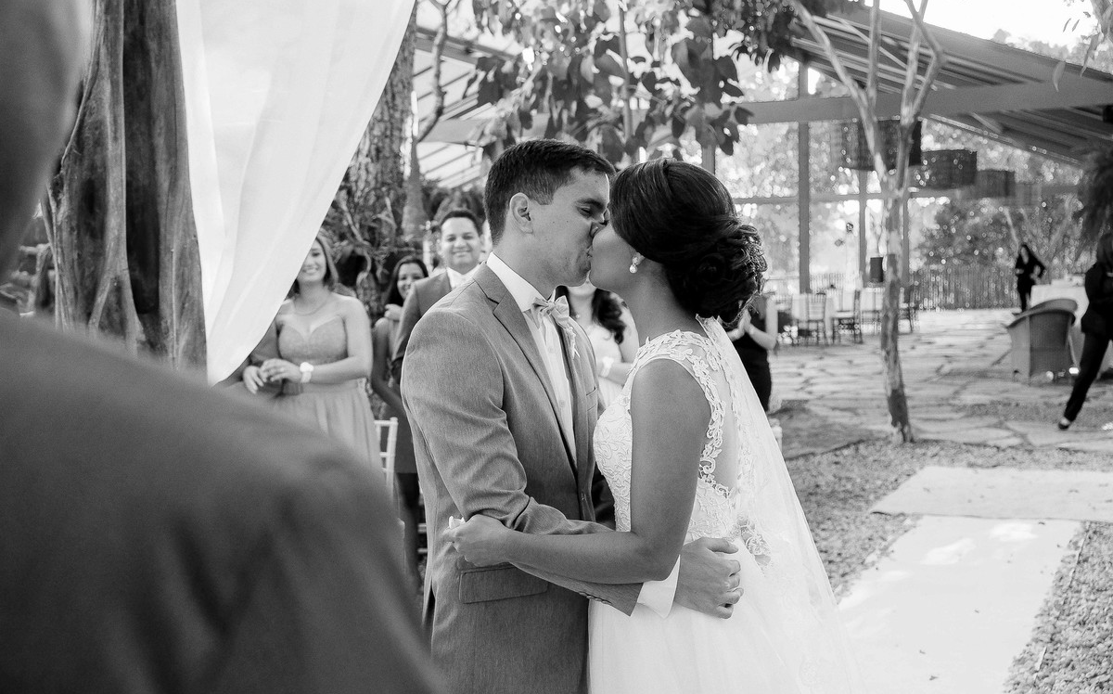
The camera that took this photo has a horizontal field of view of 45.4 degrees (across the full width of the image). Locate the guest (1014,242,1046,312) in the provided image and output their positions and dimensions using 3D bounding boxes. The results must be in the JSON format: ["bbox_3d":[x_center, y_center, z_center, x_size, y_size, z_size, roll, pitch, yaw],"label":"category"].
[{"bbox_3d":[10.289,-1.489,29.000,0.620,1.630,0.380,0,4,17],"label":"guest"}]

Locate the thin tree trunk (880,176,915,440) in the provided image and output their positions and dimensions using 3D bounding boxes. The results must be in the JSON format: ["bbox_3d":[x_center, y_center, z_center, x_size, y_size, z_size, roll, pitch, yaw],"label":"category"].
[{"bbox_3d":[2.723,-0.279,10.650,0.270,2.080,0.240,-1,4,0],"label":"thin tree trunk"}]

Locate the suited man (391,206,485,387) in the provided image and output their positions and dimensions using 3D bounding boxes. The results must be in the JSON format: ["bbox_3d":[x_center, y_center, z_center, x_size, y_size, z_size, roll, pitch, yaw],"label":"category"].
[{"bbox_3d":[-0.416,0.310,5.500,0.560,1.750,0.360,-2,4,-7],"label":"suited man"}]

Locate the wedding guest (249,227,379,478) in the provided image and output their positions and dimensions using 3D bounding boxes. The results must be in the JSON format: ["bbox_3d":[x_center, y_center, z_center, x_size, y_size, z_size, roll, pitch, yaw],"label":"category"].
[{"bbox_3d":[-1.022,0.355,5.600,0.560,1.670,0.420,-1,4,5],"label":"wedding guest"}]

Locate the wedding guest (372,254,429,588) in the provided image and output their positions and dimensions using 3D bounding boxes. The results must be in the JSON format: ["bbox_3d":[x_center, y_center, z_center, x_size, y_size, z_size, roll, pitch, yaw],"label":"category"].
[{"bbox_3d":[-0.704,0.349,6.250,0.480,1.580,0.340,-2,4,-9],"label":"wedding guest"}]

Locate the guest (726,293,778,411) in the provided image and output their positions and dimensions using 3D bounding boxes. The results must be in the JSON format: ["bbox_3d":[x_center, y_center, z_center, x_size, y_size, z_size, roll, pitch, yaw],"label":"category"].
[{"bbox_3d":[1.153,0.179,8.000,0.480,1.600,0.380,-1,4,9],"label":"guest"}]

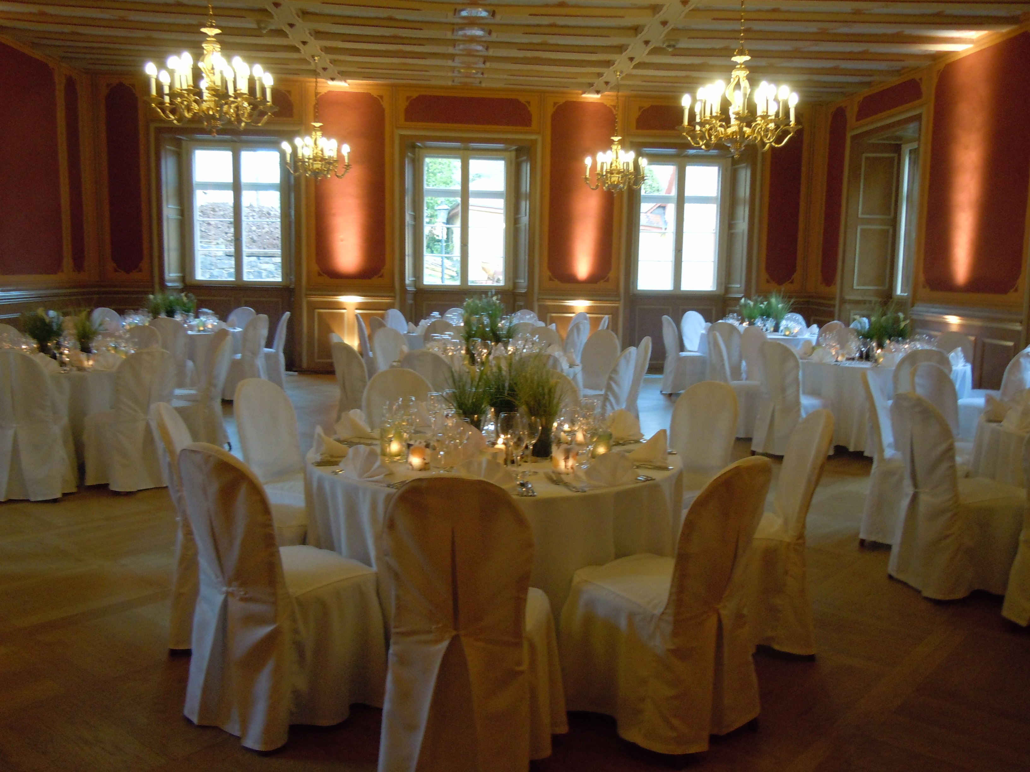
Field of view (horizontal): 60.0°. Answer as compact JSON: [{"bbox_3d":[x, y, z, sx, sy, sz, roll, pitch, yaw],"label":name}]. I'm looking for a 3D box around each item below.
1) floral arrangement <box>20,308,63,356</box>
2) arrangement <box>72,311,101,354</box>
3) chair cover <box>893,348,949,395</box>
[{"bbox_3d":[-3.759,-0.408,7.067,0.345,0.396,0.325,-3,8,-26],"label":"floral arrangement"},{"bbox_3d":[-3.414,-0.405,7.113,0.240,0.389,0.240,1,7,0],"label":"arrangement"},{"bbox_3d":[3.240,0.159,7.264,0.450,0.970,0.540,3,8,14],"label":"chair cover"}]

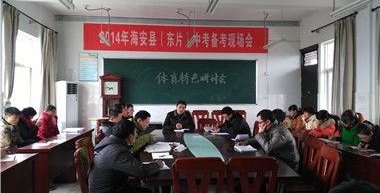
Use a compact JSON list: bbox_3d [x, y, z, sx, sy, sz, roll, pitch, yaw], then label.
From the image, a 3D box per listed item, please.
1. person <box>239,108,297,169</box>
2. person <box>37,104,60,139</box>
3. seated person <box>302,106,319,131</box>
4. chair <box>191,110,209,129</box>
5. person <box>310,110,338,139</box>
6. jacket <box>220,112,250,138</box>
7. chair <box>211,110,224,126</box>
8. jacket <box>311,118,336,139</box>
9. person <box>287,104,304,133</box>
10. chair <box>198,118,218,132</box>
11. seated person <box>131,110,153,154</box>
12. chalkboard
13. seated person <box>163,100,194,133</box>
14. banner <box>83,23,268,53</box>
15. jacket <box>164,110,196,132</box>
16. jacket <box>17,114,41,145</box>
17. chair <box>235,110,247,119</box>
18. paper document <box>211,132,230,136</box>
[{"bbox_3d":[0.930,0.800,3.600,0.740,1.260,0.550,0,0,-7],"label":"person"},{"bbox_3d":[-2.440,0.790,5.250,0.700,1.270,0.520,0,0,6],"label":"person"},{"bbox_3d":[2.300,0.820,5.950,0.700,1.220,0.500,0,0,-9],"label":"seated person"},{"bbox_3d":[0.260,0.870,7.470,0.440,1.000,0.500,0,0,-5],"label":"chair"},{"bbox_3d":[2.360,0.830,5.330,0.720,1.190,0.530,0,0,-13],"label":"person"},{"bbox_3d":[0.800,0.610,5.600,0.500,0.620,0.550,0,0,-39],"label":"jacket"},{"bbox_3d":[0.740,0.870,7.500,0.440,1.000,0.500,0,0,-5],"label":"chair"},{"bbox_3d":[2.300,0.644,5.200,0.450,0.560,0.520,0,0,-18],"label":"jacket"},{"bbox_3d":[2.160,0.825,6.450,0.700,1.250,0.500,0,0,-16],"label":"person"},{"bbox_3d":[0.355,0.940,6.050,0.420,0.980,0.480,0,0,-5],"label":"chair"},{"bbox_3d":[-0.620,0.820,3.850,0.750,1.250,0.520,0,0,5],"label":"seated person"},{"bbox_3d":[-0.213,-0.380,8.050,4.000,1.200,0.050,0,0,-5],"label":"chalkboard"},{"bbox_3d":[-0.230,0.785,6.050,0.600,1.320,0.720,0,0,-2],"label":"seated person"},{"bbox_3d":[-0.300,-1.520,8.140,4.880,0.690,0.030,0,0,-5],"label":"banner"},{"bbox_3d":[-0.230,0.590,6.080,0.600,0.640,0.420,0,0,-5],"label":"jacket"},{"bbox_3d":[-2.480,0.600,4.750,0.430,0.580,0.500,0,0,0],"label":"jacket"},{"bbox_3d":[1.270,0.860,7.750,0.430,0.960,0.480,0,0,-5],"label":"chair"},{"bbox_3d":[0.550,0.668,5.480,0.340,0.015,0.250,0,0,-5],"label":"paper document"}]

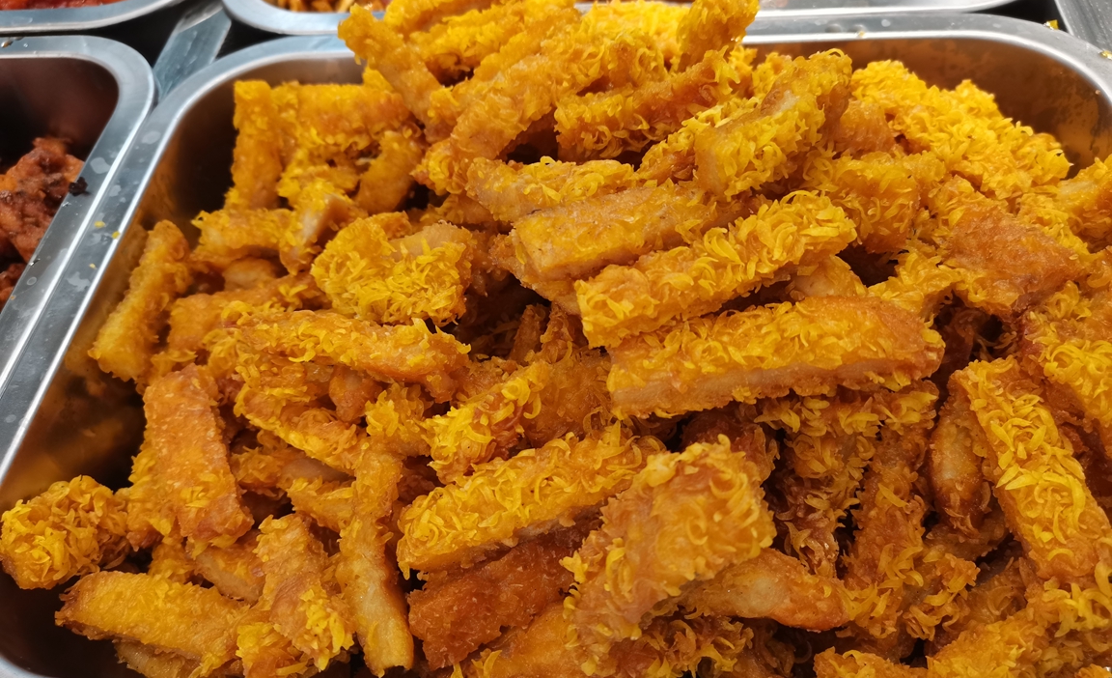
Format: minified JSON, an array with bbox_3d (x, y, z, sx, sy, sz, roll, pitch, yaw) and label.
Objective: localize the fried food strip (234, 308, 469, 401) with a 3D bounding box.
[{"bbox_3d":[-0.076,0.004,0.302,0.091,0.015,0.017,9,58,18],"label":"fried food strip"}]

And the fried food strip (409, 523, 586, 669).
[{"bbox_3d":[-0.015,0.080,0.261,0.058,0.014,0.021,-23,57,-3],"label":"fried food strip"}]

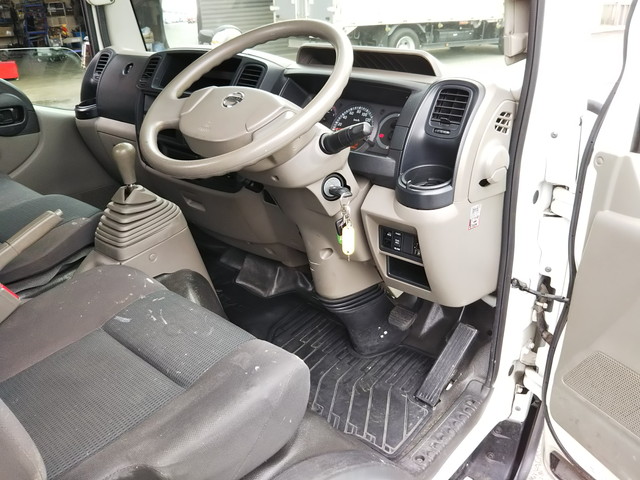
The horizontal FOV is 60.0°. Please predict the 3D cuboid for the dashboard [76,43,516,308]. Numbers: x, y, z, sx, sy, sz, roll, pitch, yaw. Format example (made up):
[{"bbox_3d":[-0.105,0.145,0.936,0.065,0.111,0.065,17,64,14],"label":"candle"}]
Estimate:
[{"bbox_3d":[-0.158,-0.286,1.515,1.475,0.480,0.465,19,29,37],"label":"dashboard"}]

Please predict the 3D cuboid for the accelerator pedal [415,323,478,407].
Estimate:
[{"bbox_3d":[0.318,0.311,1.365,0.053,0.032,0.217,21,69,41],"label":"accelerator pedal"}]

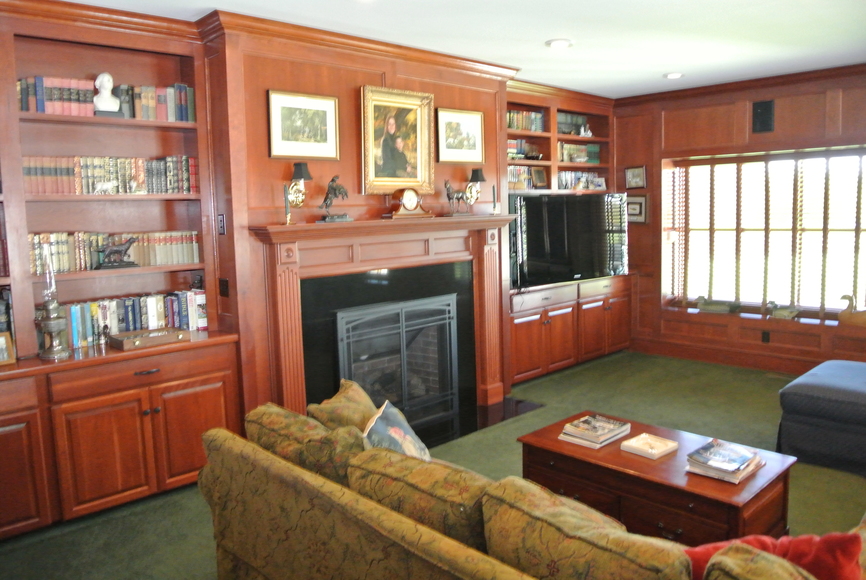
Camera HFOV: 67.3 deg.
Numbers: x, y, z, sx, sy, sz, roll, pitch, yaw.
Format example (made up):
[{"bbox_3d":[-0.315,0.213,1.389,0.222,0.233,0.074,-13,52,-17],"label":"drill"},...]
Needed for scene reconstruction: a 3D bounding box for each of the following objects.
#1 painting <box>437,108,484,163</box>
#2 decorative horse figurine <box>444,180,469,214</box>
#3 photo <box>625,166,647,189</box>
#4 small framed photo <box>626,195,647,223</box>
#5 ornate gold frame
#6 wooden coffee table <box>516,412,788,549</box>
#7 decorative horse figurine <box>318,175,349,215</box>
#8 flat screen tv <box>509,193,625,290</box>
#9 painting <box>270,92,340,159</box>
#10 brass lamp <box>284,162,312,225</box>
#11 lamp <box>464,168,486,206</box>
[{"bbox_3d":[0.220,-1.187,5.064,0.498,0.407,0.030,-8,10,-42],"label":"painting"},{"bbox_3d":[0.182,-0.696,4.950,0.225,0.265,0.085,-8,10,-42],"label":"decorative horse figurine"},{"bbox_3d":[2.211,-1.216,7.062,0.025,0.231,0.233,-8,10,-42],"label":"photo"},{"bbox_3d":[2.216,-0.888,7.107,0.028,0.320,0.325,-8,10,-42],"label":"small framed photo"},{"bbox_3d":[-0.239,-1.045,4.637,0.634,0.731,0.055,-8,10,-42],"label":"ornate gold frame"},{"bbox_3d":[1.039,0.995,3.129,0.635,0.476,1.082,-8,10,-44],"label":"wooden coffee table"},{"bbox_3d":[-0.644,-0.593,4.186,0.215,0.290,0.105,-8,10,-42],"label":"decorative horse figurine"},{"bbox_3d":[1.316,-0.478,6.081,1.361,0.800,0.070,-6,8,-30],"label":"flat screen tv"},{"bbox_3d":[-0.809,-1.028,4.117,0.503,0.401,0.030,-8,10,-42],"label":"painting"},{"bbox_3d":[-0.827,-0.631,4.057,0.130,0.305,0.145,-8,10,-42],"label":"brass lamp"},{"bbox_3d":[0.338,-0.810,5.130,0.128,0.280,0.145,-8,10,-42],"label":"lamp"}]

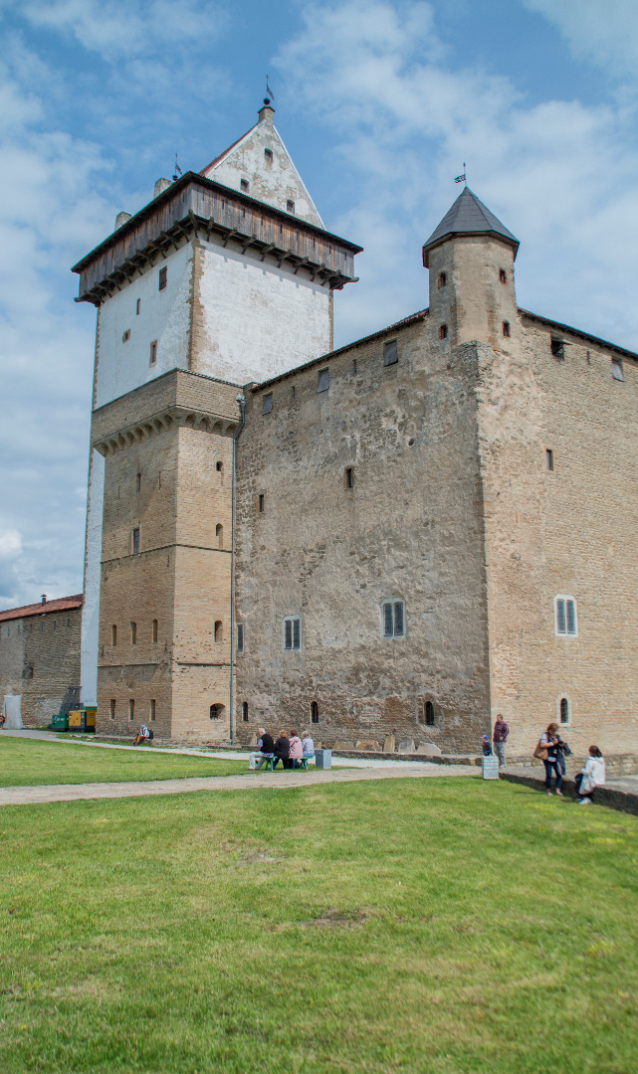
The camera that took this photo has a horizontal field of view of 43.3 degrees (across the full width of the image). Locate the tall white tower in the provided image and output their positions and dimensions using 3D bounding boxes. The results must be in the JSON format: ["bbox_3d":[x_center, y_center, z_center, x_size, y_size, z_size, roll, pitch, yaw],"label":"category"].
[{"bbox_3d":[-8.290,-9.206,61.489,17.300,46.998,17.700,9,-15,-42],"label":"tall white tower"}]

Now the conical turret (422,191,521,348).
[{"bbox_3d":[7.441,-12.924,39.246,4.600,9.306,4.600,-2,-11,5],"label":"conical turret"}]

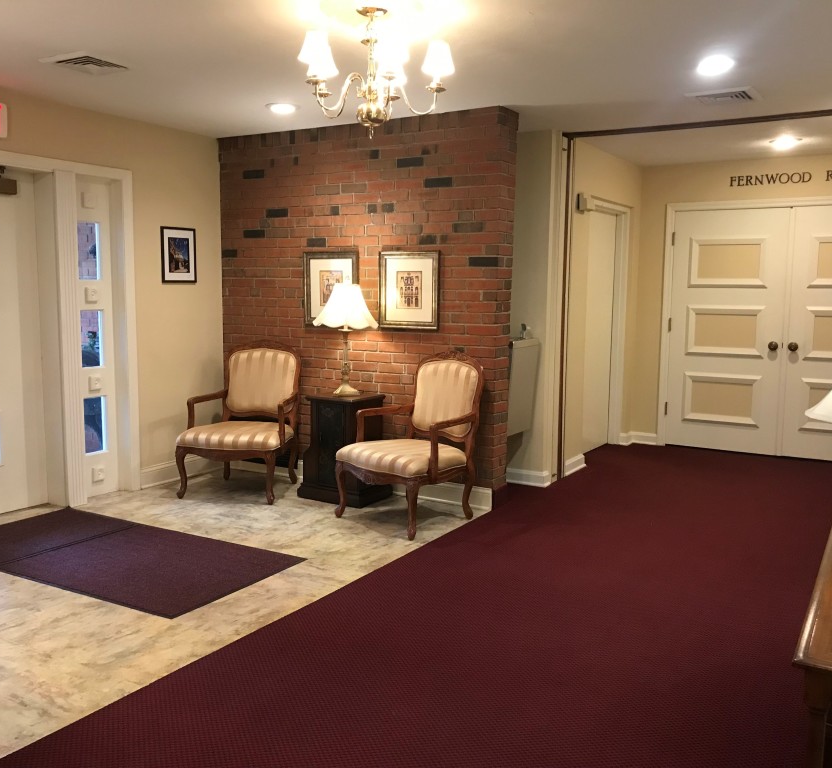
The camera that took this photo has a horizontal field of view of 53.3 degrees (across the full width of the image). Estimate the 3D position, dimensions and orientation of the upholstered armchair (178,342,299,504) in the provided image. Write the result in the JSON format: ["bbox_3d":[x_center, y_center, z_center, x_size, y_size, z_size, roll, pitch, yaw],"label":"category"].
[{"bbox_3d":[-1.155,0.226,5.535,0.680,0.980,0.670,2,7,11],"label":"upholstered armchair"}]

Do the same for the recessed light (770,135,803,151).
[{"bbox_3d":[2.601,-1.694,5.819,0.215,0.030,0.215,4,8,30],"label":"recessed light"}]

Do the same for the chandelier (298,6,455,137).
[{"bbox_3d":[-0.174,-1.191,3.199,0.600,0.473,0.600,1,7,0],"label":"chandelier"}]

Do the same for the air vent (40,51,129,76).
[{"bbox_3d":[-1.558,-1.522,3.964,0.320,0.020,0.320,4,8,30],"label":"air vent"}]

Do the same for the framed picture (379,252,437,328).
[{"bbox_3d":[-0.055,-0.587,5.247,0.442,0.503,0.030,4,8,30],"label":"framed picture"}]

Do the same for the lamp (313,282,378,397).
[{"bbox_3d":[-0.448,-0.287,5.253,0.410,0.720,0.410,1,7,0],"label":"lamp"}]

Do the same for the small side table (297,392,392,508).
[{"bbox_3d":[-0.461,0.406,5.400,0.510,0.667,0.395,5,8,31],"label":"small side table"}]

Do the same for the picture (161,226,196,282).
[{"bbox_3d":[-1.635,-0.884,5.702,0.020,0.375,0.318,5,8,31],"label":"picture"}]

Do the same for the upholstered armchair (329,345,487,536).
[{"bbox_3d":[-0.030,0.311,4.872,0.680,0.985,0.670,-6,9,-44],"label":"upholstered armchair"}]

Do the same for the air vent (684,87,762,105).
[{"bbox_3d":[1.685,-1.568,4.531,0.330,0.030,0.330,5,8,31],"label":"air vent"}]

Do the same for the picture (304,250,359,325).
[{"bbox_3d":[-0.578,-0.633,5.555,0.442,0.495,0.030,4,8,30],"label":"picture"}]

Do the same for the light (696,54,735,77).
[{"bbox_3d":[1.413,-1.497,3.905,0.180,0.040,0.180,5,8,31],"label":"light"}]

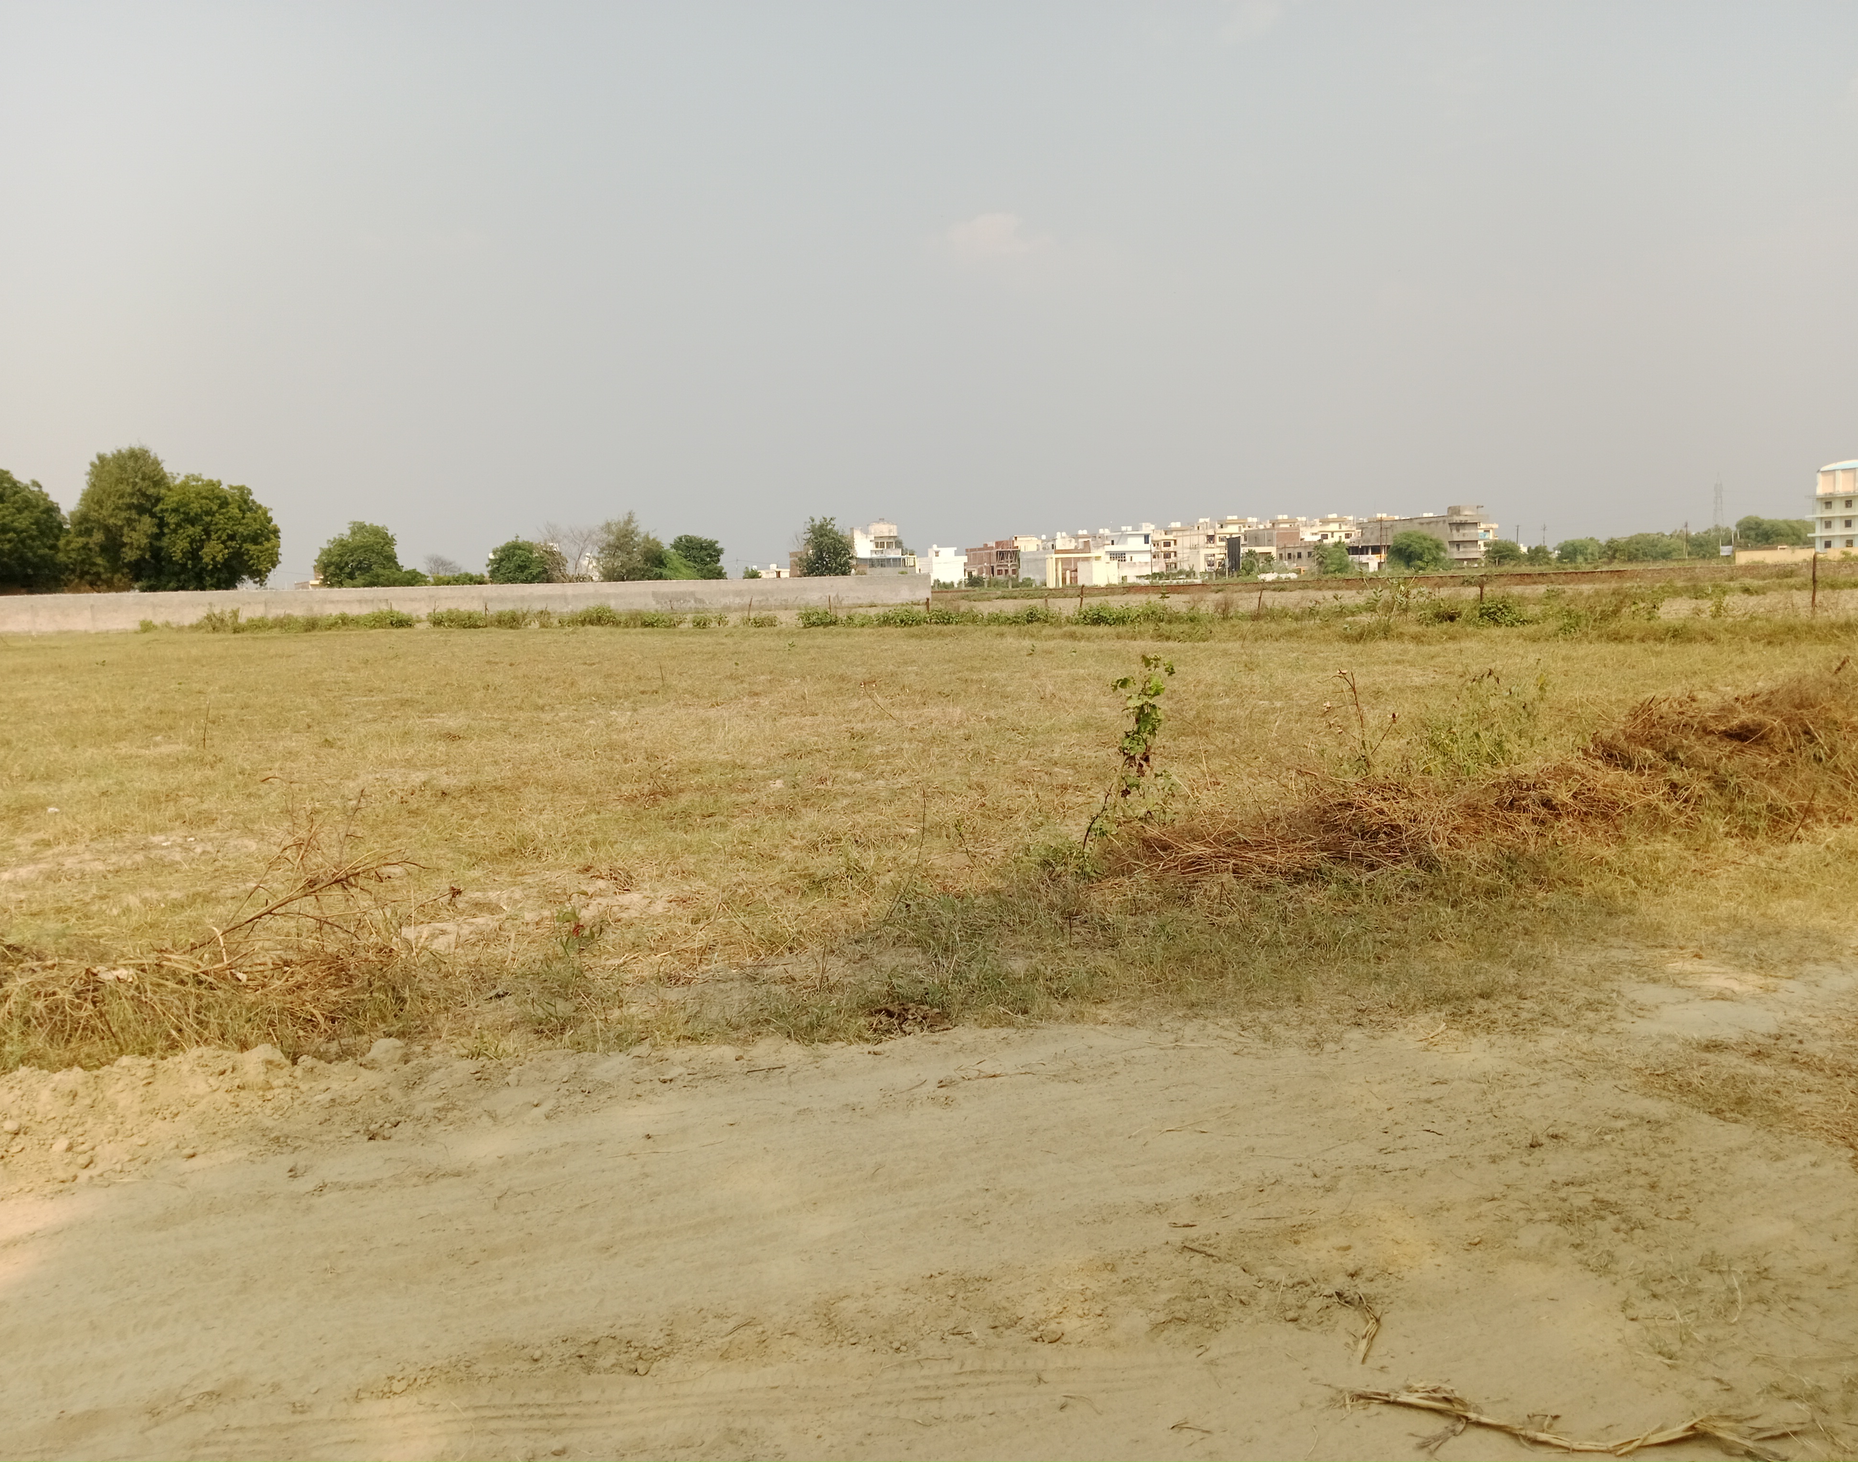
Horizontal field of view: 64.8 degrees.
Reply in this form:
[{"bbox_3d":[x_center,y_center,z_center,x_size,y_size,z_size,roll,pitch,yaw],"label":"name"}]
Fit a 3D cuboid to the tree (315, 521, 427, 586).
[{"bbox_3d":[-55.240,-16.471,145.000,11.010,8.450,9.500,-4,6,-21],"label":"tree"}]

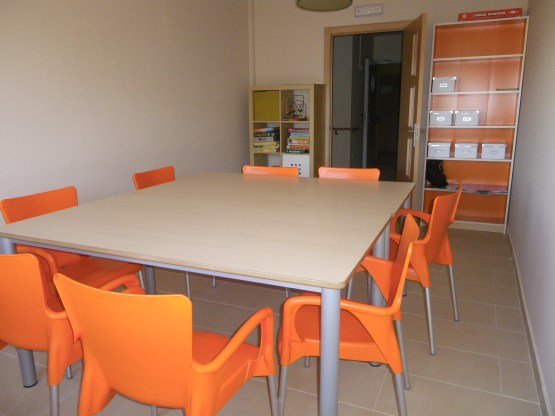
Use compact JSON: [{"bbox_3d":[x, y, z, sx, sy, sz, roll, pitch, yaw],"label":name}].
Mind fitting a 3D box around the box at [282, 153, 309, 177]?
[{"bbox_3d":[0.285,-0.481,5.324,0.330,0.330,0.360,5,15,23],"label":"box"}]

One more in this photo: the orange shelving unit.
[{"bbox_3d":[1.945,-0.777,4.508,0.800,2.010,0.280,5,15,23],"label":"orange shelving unit"}]

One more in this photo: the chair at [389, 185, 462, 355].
[{"bbox_3d":[0.742,0.285,2.602,0.540,0.830,0.560,9,17,36],"label":"chair"}]

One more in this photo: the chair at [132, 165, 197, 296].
[{"bbox_3d":[-0.696,0.148,3.280,0.540,0.830,0.560,6,15,28],"label":"chair"}]

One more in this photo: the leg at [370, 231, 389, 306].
[{"bbox_3d":[0.497,0.433,2.203,0.062,0.735,0.062,5,15,23],"label":"leg"}]

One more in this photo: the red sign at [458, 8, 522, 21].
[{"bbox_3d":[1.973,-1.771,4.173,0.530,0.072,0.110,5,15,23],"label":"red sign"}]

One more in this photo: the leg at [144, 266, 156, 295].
[{"bbox_3d":[-0.828,0.292,2.890,0.062,0.735,0.062,5,15,23],"label":"leg"}]

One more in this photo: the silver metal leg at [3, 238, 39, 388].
[{"bbox_3d":[-1.203,0.489,2.085,0.062,0.735,0.062,5,15,23],"label":"silver metal leg"}]

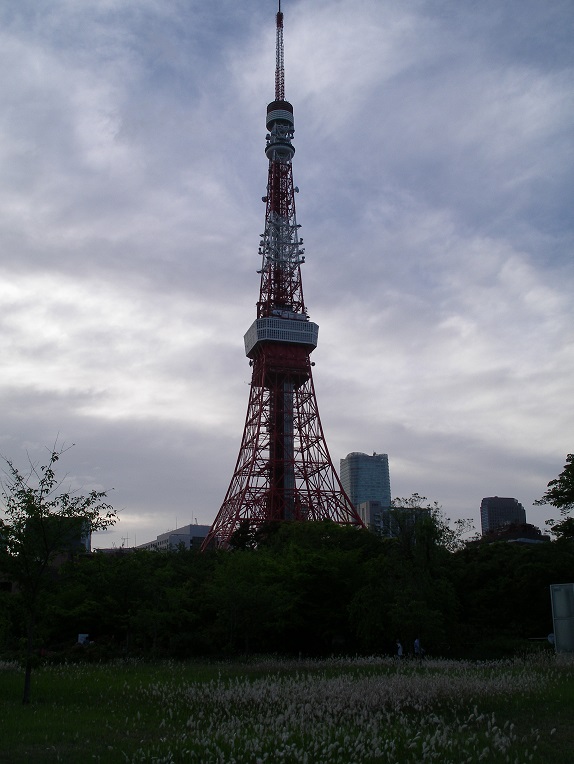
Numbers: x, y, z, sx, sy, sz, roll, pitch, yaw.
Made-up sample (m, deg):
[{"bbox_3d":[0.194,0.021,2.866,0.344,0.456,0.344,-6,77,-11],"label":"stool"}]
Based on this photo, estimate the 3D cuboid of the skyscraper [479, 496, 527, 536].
[{"bbox_3d":[264.418,219.013,982.874,44.000,154.000,31.000,3,-17,-10],"label":"skyscraper"}]

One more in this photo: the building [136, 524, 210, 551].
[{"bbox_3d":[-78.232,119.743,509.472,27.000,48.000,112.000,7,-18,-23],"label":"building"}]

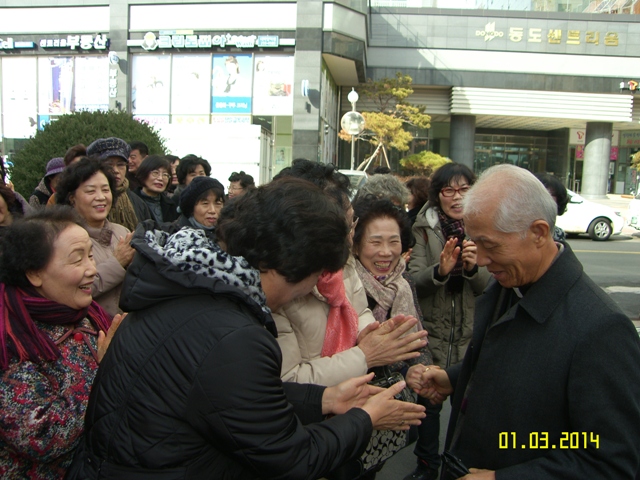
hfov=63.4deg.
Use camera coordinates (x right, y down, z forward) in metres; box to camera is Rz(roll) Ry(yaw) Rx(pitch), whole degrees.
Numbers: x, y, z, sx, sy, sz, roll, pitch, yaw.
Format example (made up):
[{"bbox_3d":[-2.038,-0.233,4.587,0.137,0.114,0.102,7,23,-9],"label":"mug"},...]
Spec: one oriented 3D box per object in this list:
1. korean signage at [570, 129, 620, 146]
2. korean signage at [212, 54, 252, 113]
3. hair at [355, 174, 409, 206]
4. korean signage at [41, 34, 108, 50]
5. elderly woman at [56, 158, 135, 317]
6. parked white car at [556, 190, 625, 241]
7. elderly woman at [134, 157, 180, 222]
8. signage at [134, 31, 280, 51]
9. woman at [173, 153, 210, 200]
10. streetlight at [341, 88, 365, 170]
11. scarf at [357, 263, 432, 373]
[{"bbox_3d":[15.112,-5.643,28.500,2.650,0.900,0.150,2,5,0],"label":"korean signage"},{"bbox_3d":[-3.382,-5.987,19.868,1.630,2.210,0.060,3,6,8],"label":"korean signage"},{"bbox_3d":[0.270,-0.193,2.200,0.210,0.180,0.210,1,6,-12],"label":"hair"},{"bbox_3d":[-9.760,-7.831,20.553,2.970,0.560,0.150,3,6,8],"label":"korean signage"},{"bbox_3d":[-0.906,0.463,2.095,0.420,1.570,0.520,6,7,37],"label":"elderly woman"},{"bbox_3d":[6.111,-0.849,14.581,4.350,1.470,1.770,2,5,0],"label":"parked white car"},{"bbox_3d":[-1.085,0.244,3.376,0.500,1.580,0.360,-2,7,-35],"label":"elderly woman"},{"bbox_3d":[-4.380,-7.609,19.794,5.940,0.670,0.150,3,6,8],"label":"signage"},{"bbox_3d":[-0.949,0.178,3.776,0.500,1.580,0.360,-1,6,-30],"label":"woman"},{"bbox_3d":[1.052,-2.897,17.510,0.800,4.390,0.400,2,5,0],"label":"streetlight"},{"bbox_3d":[0.221,0.200,1.580,0.250,0.310,0.200,2,6,-3],"label":"scarf"}]

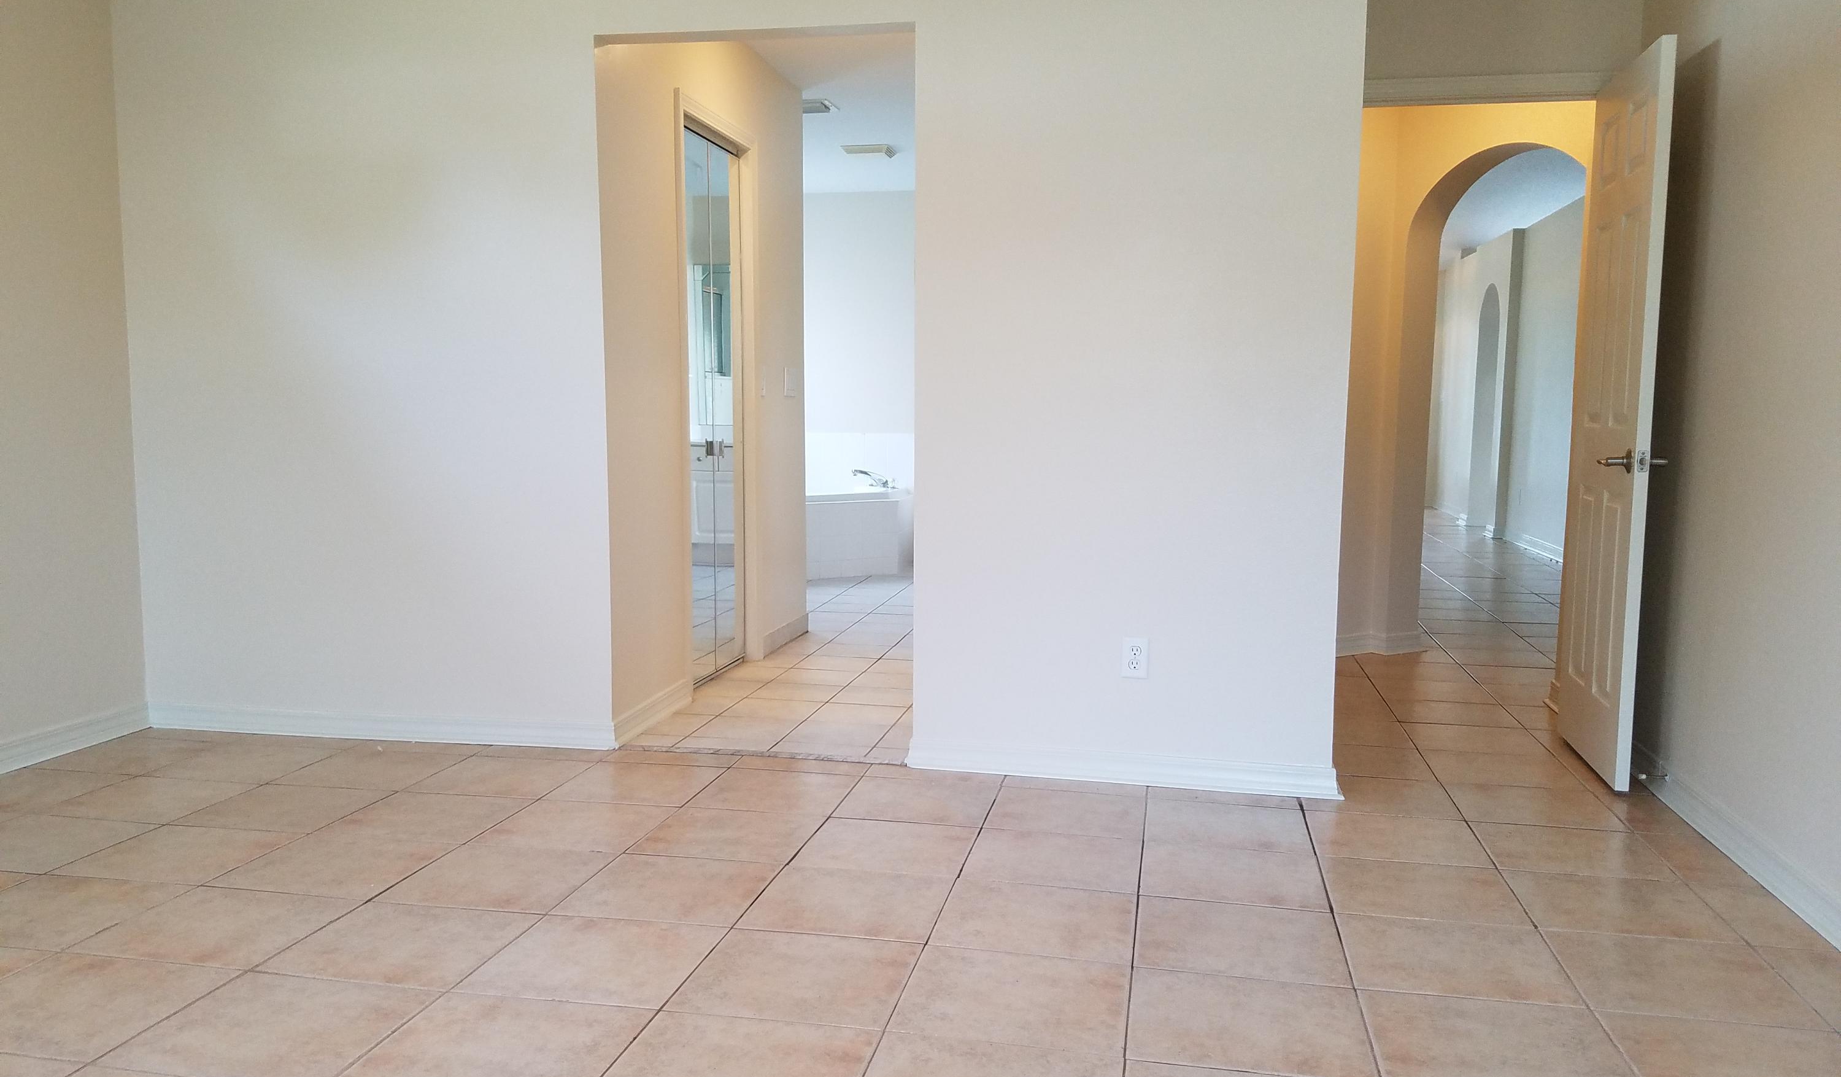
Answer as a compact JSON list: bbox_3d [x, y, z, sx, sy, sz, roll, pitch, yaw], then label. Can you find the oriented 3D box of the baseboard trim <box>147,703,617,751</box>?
[{"bbox_3d":[-1.711,0.589,4.359,1.577,0.083,0.022,1,6,8],"label":"baseboard trim"}]

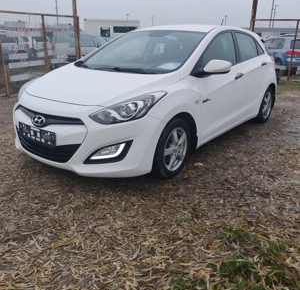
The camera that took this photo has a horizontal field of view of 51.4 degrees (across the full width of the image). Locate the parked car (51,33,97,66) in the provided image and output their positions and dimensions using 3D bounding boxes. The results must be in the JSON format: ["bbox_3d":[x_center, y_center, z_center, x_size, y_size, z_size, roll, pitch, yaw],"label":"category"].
[{"bbox_3d":[-3.092,-3.592,12.307,1.750,1.500,4.300,-8,20,-22],"label":"parked car"}]

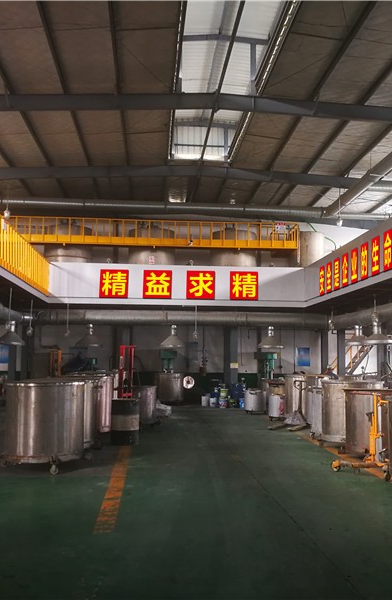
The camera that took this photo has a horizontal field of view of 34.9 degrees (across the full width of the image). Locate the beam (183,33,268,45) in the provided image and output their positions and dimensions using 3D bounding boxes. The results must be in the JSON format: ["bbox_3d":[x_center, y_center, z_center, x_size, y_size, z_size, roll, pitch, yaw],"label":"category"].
[{"bbox_3d":[0.605,-6.355,15.166,2.250,0.230,0.160,1,-6,-4],"label":"beam"}]

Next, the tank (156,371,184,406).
[{"bbox_3d":[-1.009,3.379,23.575,1.060,1.220,1.060,1,-6,-4],"label":"tank"}]

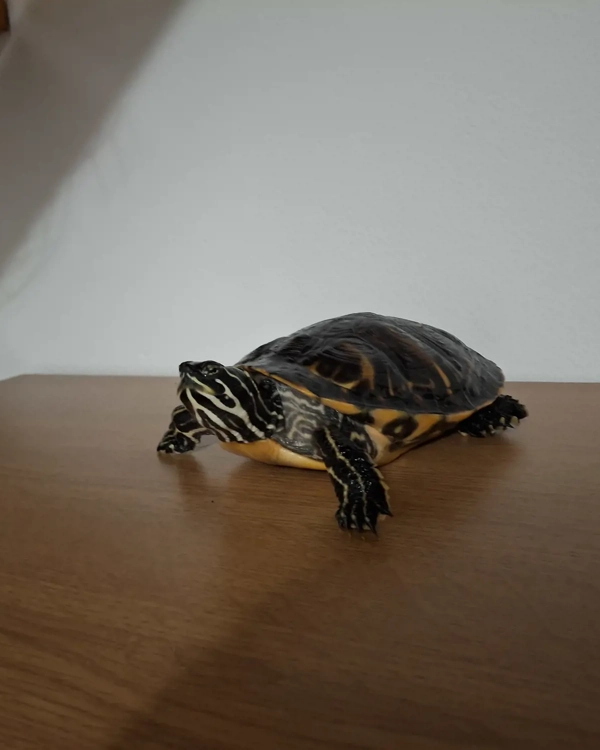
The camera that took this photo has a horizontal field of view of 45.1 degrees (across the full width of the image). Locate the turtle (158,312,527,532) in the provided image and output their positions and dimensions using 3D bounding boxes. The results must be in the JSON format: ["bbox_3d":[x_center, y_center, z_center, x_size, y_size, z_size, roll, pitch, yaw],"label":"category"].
[{"bbox_3d":[0.037,0.005,0.456,0.226,0.074,0.191,-15,16,-36],"label":"turtle"}]

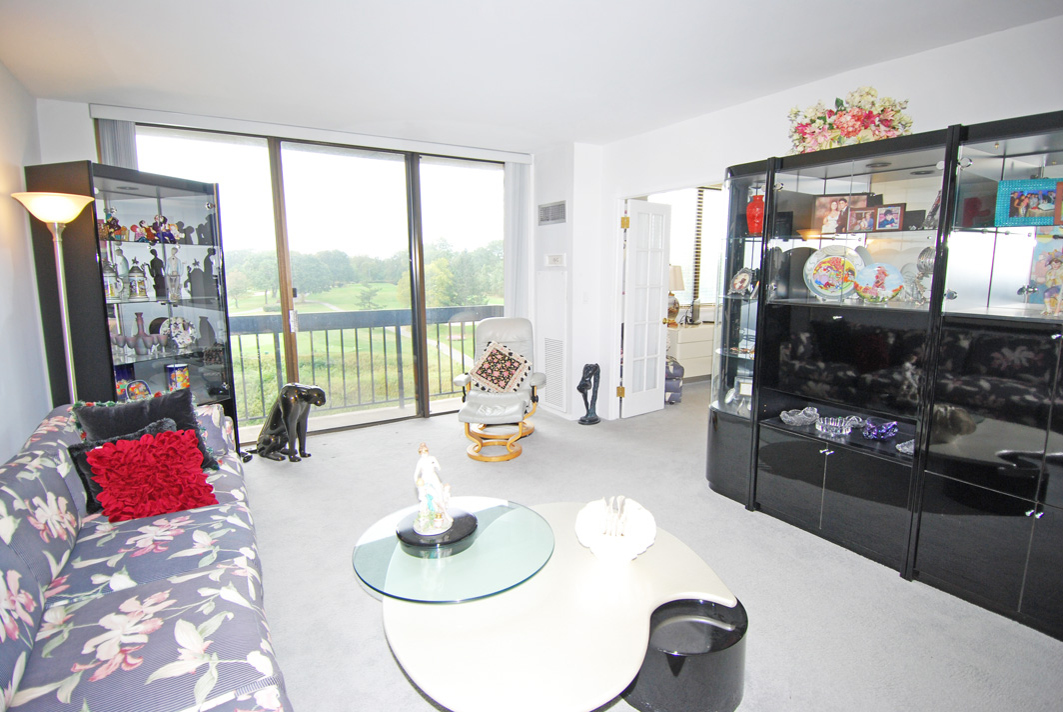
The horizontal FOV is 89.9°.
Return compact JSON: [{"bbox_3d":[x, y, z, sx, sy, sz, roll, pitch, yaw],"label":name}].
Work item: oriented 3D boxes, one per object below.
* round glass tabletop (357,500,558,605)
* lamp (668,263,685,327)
[{"bbox_3d":[-0.292,0.710,2.040,0.765,0.014,0.765,0,9,0],"label":"round glass tabletop"},{"bbox_3d":[1.738,-0.740,6.564,0.350,0.757,0.350,-6,11,-31],"label":"lamp"}]

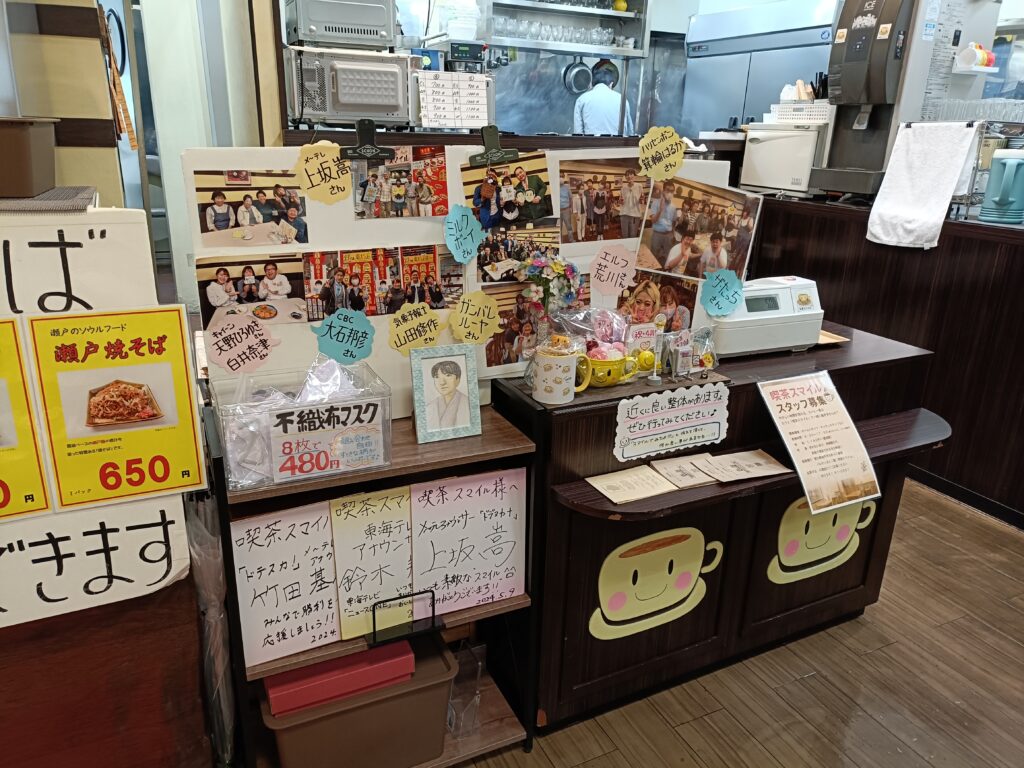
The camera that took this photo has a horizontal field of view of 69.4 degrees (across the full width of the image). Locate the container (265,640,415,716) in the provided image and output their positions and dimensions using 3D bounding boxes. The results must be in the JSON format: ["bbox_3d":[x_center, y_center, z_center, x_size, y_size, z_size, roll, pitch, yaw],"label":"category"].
[{"bbox_3d":[-0.357,0.544,1.485,0.275,0.064,0.200,-7,20,-24],"label":"container"}]

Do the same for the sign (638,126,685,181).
[{"bbox_3d":[0.320,-0.493,1.583,0.108,0.112,0.008,-4,15,-16],"label":"sign"}]

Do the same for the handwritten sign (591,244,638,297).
[{"bbox_3d":[0.225,-0.252,1.621,0.114,0.117,0.008,-4,15,-16],"label":"handwritten sign"}]

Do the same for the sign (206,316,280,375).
[{"bbox_3d":[-0.485,-0.070,1.337,0.122,0.105,0.010,-8,16,-25],"label":"sign"}]

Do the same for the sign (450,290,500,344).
[{"bbox_3d":[-0.074,-0.137,1.538,0.115,0.108,0.010,-8,16,-25],"label":"sign"}]

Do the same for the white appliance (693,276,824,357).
[{"bbox_3d":[0.576,-0.196,1.947,0.340,0.180,0.310,-7,19,-22],"label":"white appliance"}]

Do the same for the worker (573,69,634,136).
[{"bbox_3d":[0.625,-1.487,5.618,0.460,1.680,0.340,1,19,0],"label":"worker"}]

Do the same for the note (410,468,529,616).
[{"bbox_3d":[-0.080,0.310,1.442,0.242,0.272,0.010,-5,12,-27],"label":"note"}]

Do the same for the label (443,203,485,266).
[{"bbox_3d":[-0.093,-0.301,1.487,0.090,0.120,0.008,-6,17,-22],"label":"label"}]

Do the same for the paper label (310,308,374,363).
[{"bbox_3d":[-0.325,-0.090,1.421,0.119,0.105,0.010,-8,16,-25],"label":"paper label"}]

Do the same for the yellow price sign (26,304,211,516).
[{"bbox_3d":[-0.608,0.036,1.157,0.216,0.303,0.010,-8,9,-29],"label":"yellow price sign"}]

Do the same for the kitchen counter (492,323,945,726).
[{"bbox_3d":[0.530,0.332,1.894,1.150,0.795,0.590,-8,21,-26],"label":"kitchen counter"}]

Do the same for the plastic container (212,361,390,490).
[{"bbox_3d":[-0.372,0.065,1.313,0.276,0.140,0.187,-7,20,-23],"label":"plastic container"}]

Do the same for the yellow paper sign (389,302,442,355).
[{"bbox_3d":[-0.194,-0.112,1.483,0.112,0.107,0.008,-7,17,-24],"label":"yellow paper sign"}]

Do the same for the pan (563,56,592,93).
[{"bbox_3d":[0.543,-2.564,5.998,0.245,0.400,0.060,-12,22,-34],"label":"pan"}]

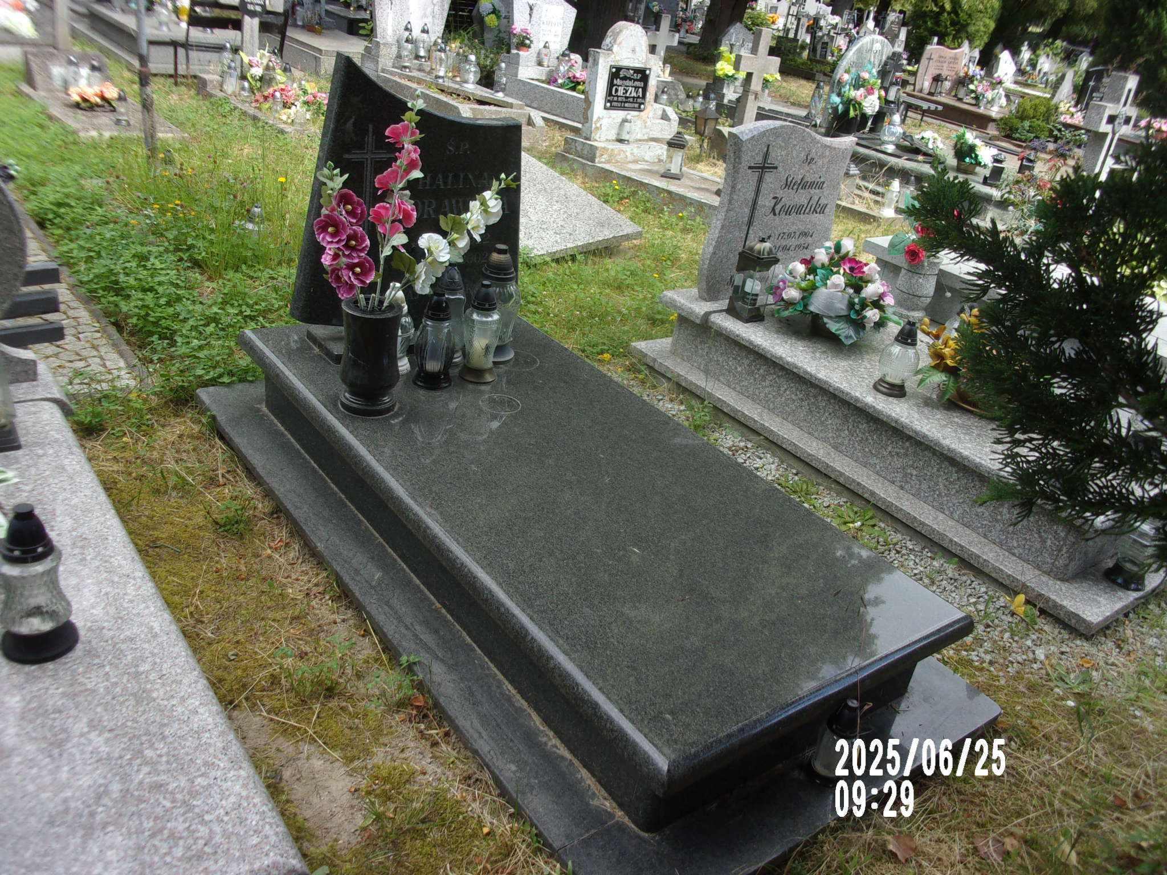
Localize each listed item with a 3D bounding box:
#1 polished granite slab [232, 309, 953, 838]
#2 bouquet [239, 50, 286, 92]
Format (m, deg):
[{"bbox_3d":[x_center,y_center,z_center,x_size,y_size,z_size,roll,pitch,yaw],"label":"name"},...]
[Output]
[{"bbox_3d":[-0.091,0.127,2.331,0.869,0.225,1.819,-12,34,-36],"label":"polished granite slab"},{"bbox_3d":[-2.397,-2.718,7.021,0.340,0.320,0.270,-5,30,-28],"label":"bouquet"}]

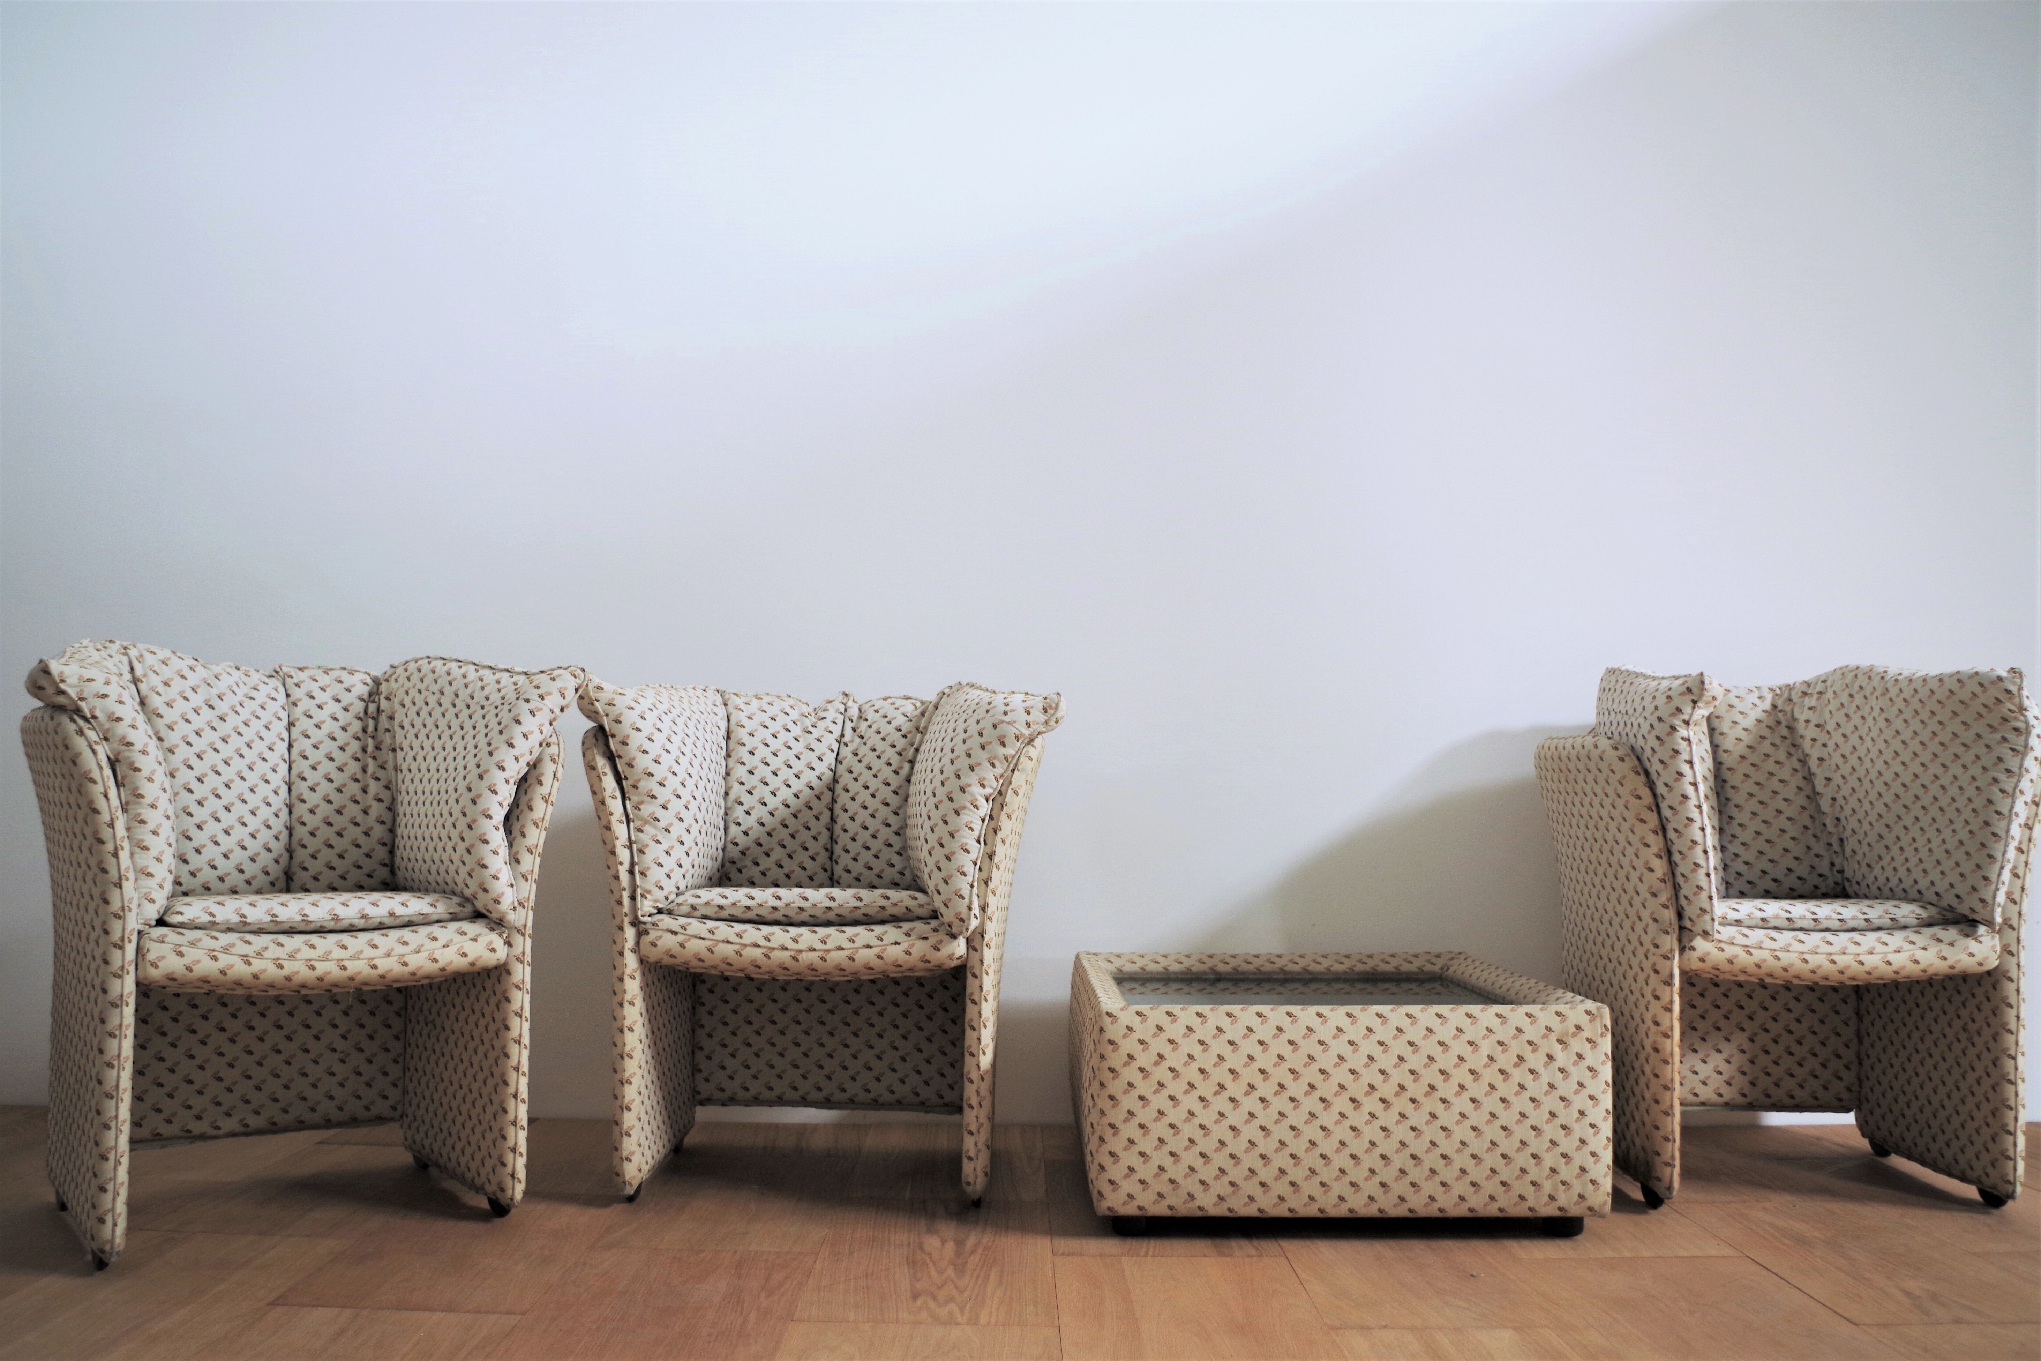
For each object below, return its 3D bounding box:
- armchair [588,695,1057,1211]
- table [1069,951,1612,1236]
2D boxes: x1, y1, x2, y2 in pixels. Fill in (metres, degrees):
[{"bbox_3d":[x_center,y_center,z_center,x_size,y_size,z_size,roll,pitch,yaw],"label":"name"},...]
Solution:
[{"bbox_3d":[-0.321,0.402,2.491,0.716,0.789,0.588,1,-4,-1],"label":"armchair"},{"bbox_3d":[0.455,0.633,2.424,0.713,0.329,0.673,1,-4,0],"label":"table"}]

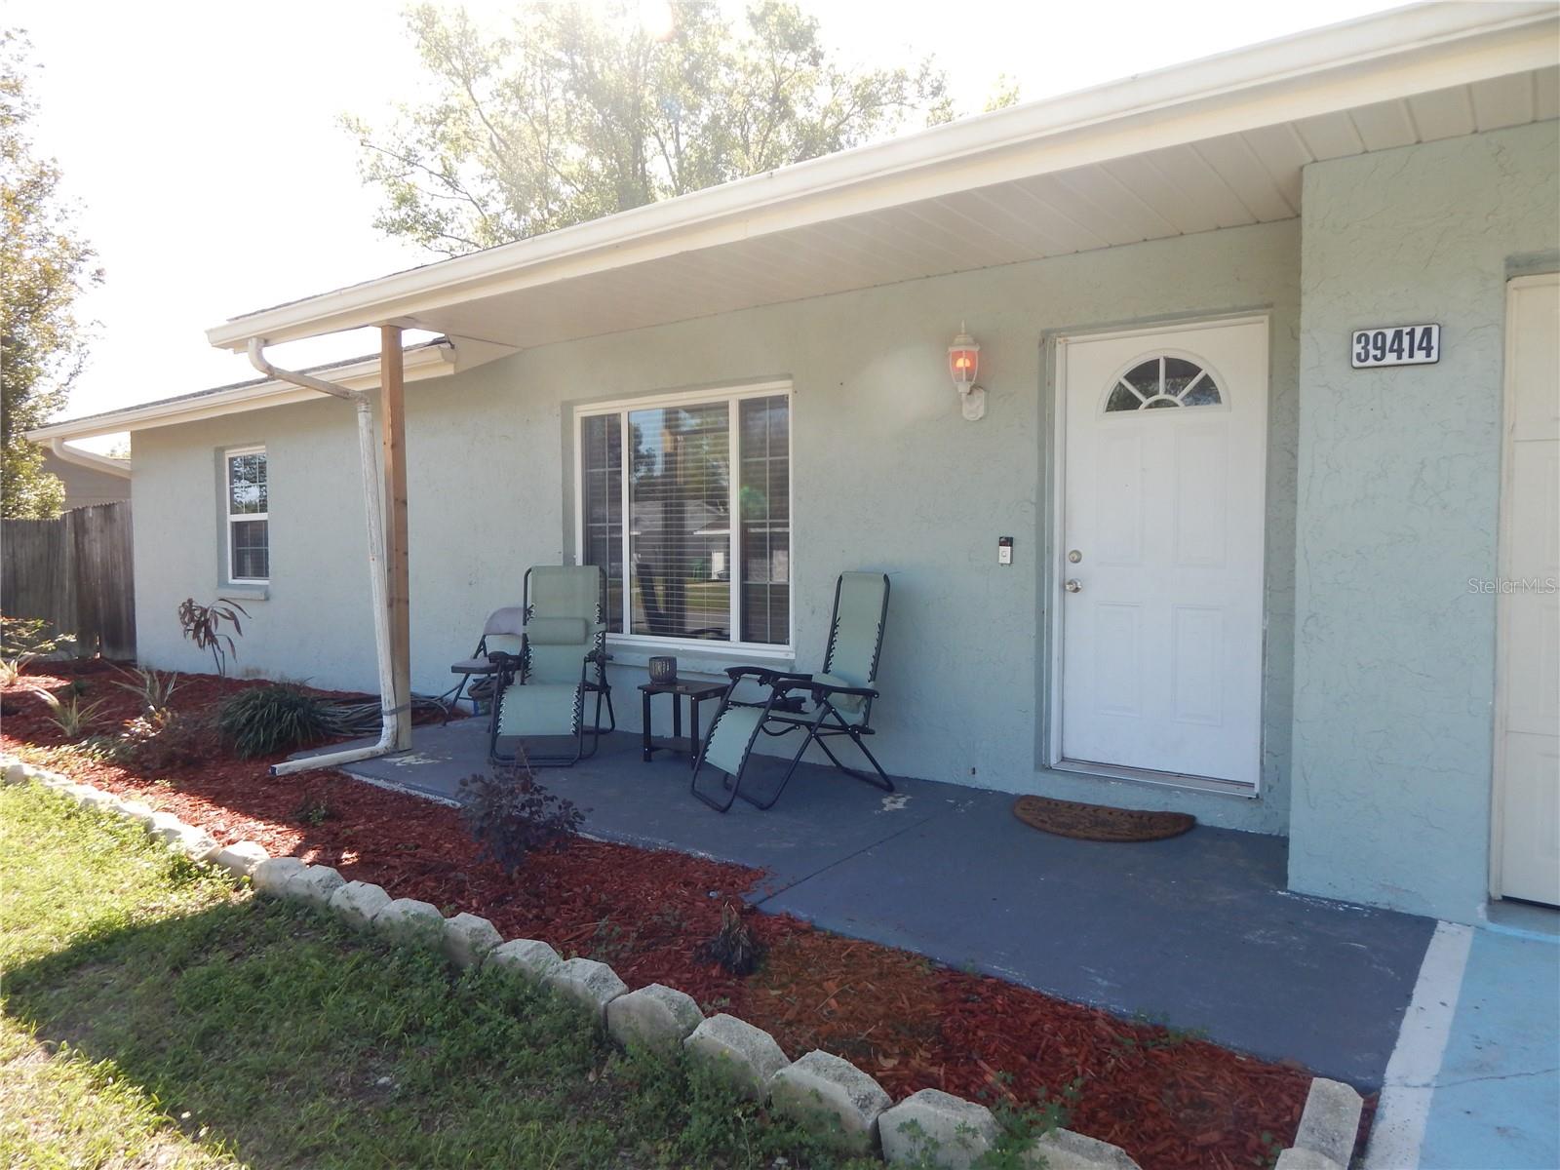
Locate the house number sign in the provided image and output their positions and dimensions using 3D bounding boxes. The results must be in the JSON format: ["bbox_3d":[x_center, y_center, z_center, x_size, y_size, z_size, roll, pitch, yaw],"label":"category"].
[{"bbox_3d":[2.042,-0.794,3.292,0.252,0.130,0.018,2,3,36],"label":"house number sign"}]

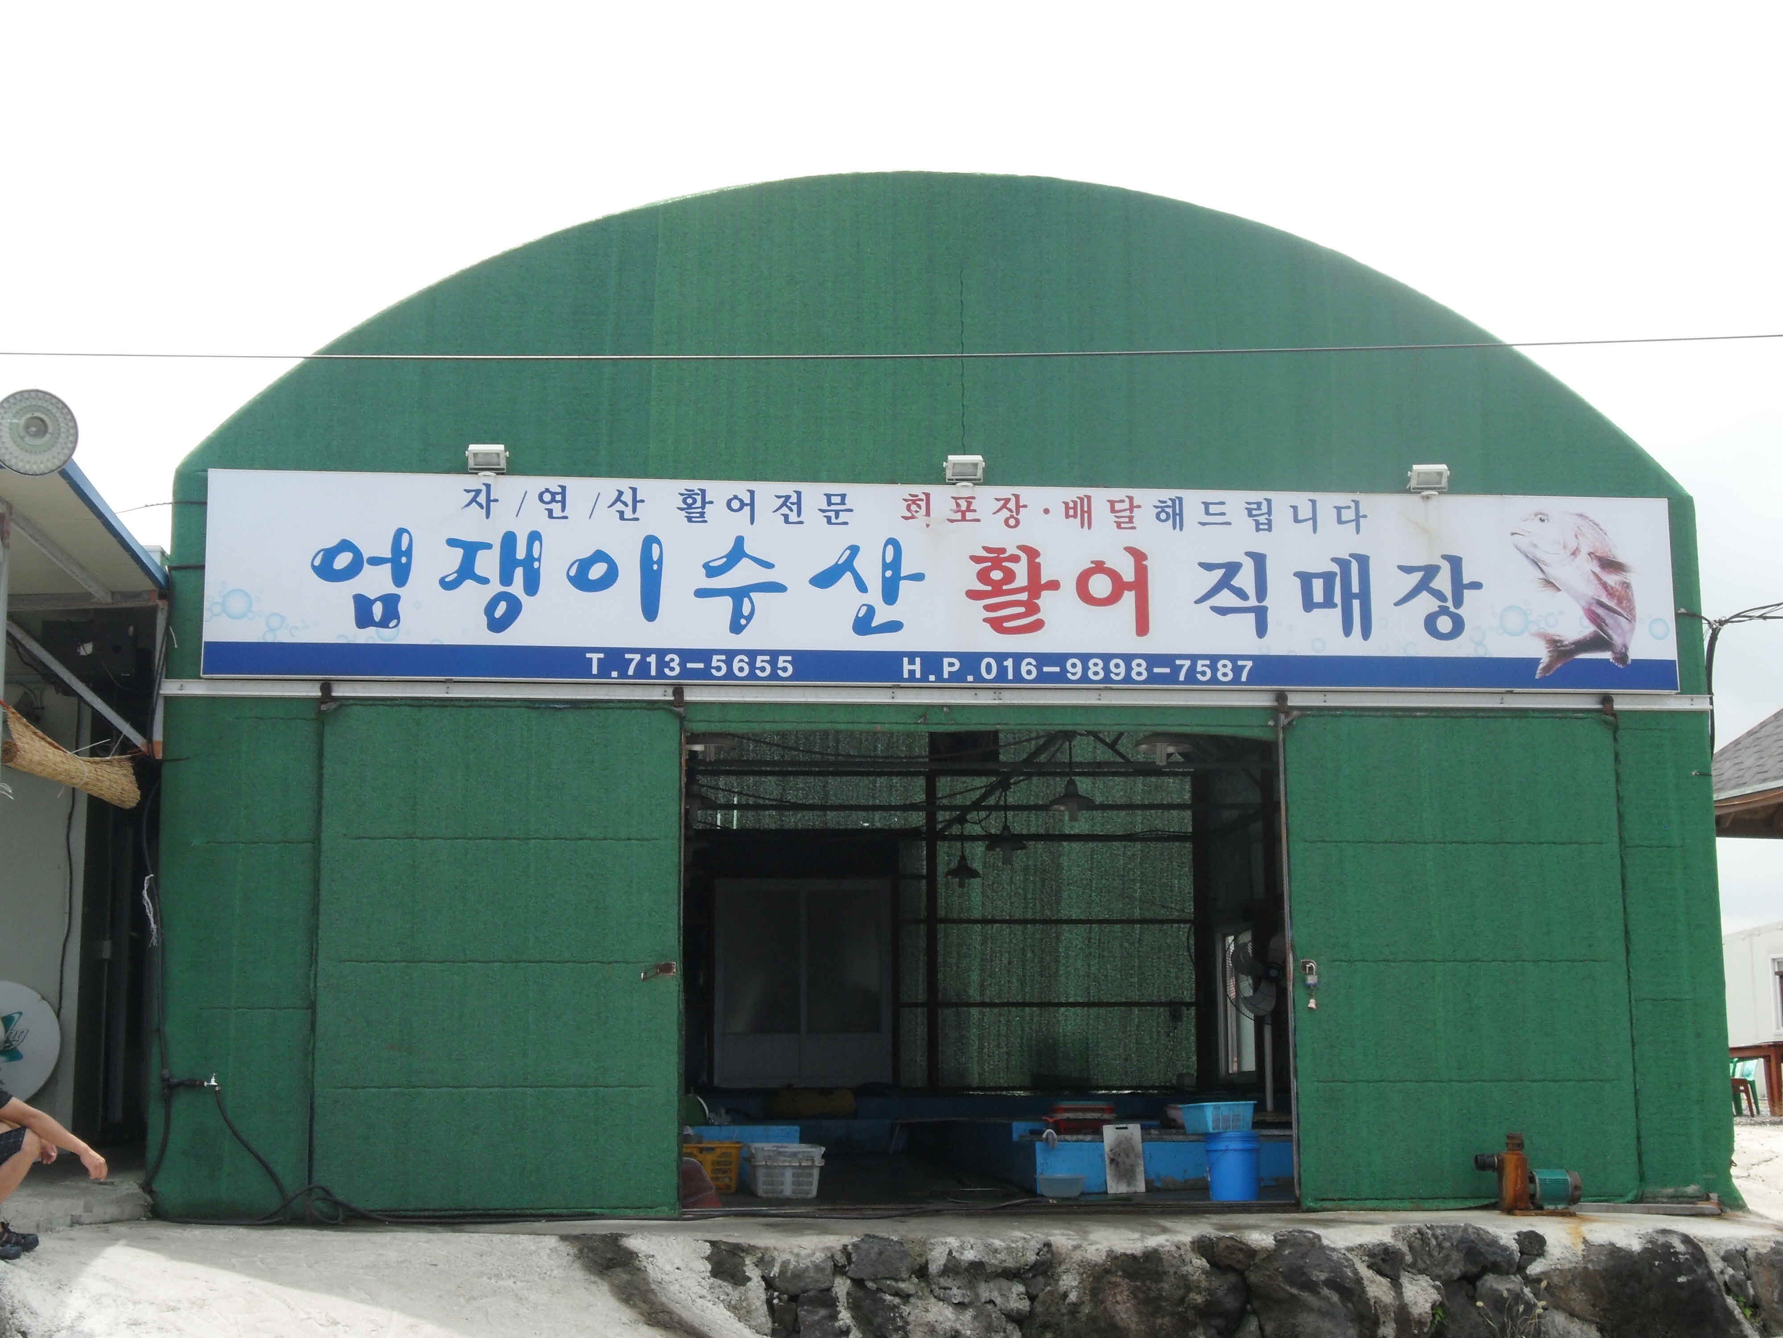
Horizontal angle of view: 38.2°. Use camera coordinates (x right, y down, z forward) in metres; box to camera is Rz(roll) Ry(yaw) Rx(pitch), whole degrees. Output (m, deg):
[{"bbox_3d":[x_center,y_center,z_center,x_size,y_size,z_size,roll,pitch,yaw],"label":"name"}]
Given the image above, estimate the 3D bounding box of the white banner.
[{"bbox_3d":[0.385,-0.465,14.346,8.217,1.137,0.100,1,-10,-6],"label":"white banner"}]

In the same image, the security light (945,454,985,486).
[{"bbox_3d":[0.407,-1.105,14.335,0.230,0.170,0.130,1,0,-6],"label":"security light"}]

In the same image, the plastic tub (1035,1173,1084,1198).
[{"bbox_3d":[0.956,2.930,14.600,0.275,0.125,0.270,1,-10,-6],"label":"plastic tub"}]

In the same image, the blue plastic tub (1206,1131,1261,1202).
[{"bbox_3d":[1.890,2.750,14.250,0.298,0.378,0.298,0,-10,0],"label":"blue plastic tub"}]

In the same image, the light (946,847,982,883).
[{"bbox_3d":[0.690,1.887,24.400,0.345,0.330,0.345,1,-10,-6],"label":"light"}]

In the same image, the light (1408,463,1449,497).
[{"bbox_3d":[3.047,-1.075,14.615,0.230,0.170,0.130,1,0,-6],"label":"light"}]

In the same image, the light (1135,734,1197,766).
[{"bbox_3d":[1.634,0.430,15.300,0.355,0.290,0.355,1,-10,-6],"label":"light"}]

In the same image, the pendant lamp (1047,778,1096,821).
[{"bbox_3d":[1.310,0.951,18.700,0.350,0.320,0.350,1,-10,-6],"label":"pendant lamp"}]

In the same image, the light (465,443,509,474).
[{"bbox_3d":[-2.205,-1.145,14.060,0.230,0.170,0.130,1,0,-6],"label":"light"}]

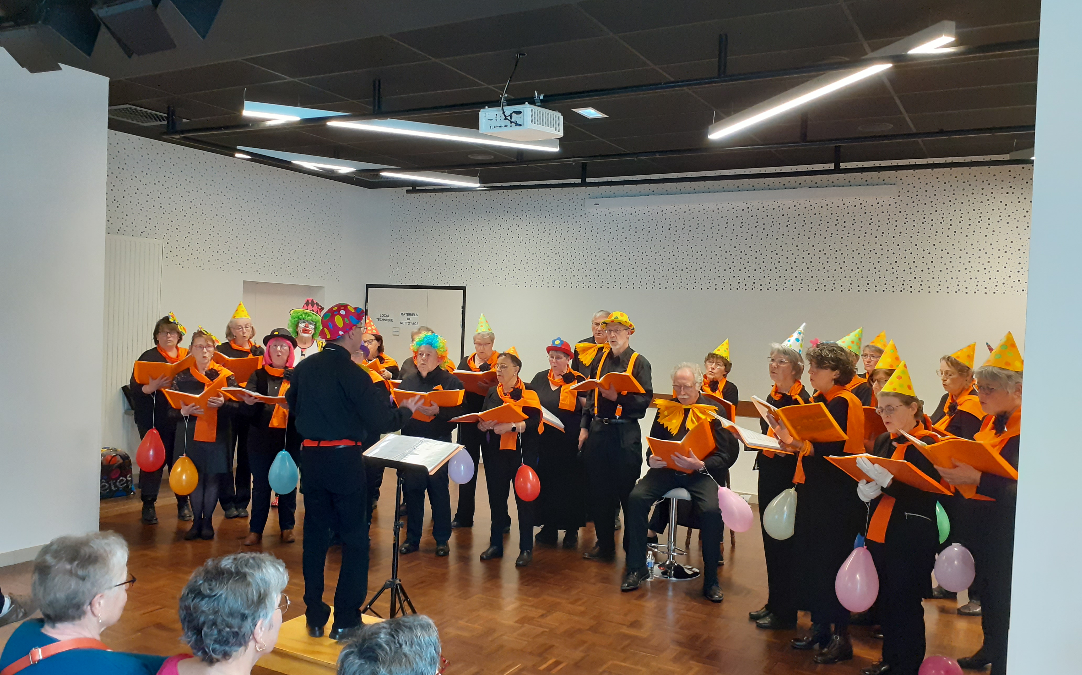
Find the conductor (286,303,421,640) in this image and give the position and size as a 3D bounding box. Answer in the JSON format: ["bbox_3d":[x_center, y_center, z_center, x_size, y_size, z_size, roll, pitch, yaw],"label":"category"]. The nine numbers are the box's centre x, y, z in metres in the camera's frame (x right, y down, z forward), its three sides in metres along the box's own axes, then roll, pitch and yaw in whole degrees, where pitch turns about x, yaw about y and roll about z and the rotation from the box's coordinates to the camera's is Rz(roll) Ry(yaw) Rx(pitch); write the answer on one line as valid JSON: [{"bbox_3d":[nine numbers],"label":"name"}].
[{"bbox_3d":[-0.976,0.639,4.430,0.520,1.710,0.540,3,2,27],"label":"conductor"}]

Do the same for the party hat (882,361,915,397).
[{"bbox_3d":[1.784,0.206,4.200,0.160,0.175,0.160,11,-5,-30],"label":"party hat"}]

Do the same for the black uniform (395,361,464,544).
[{"bbox_3d":[-0.813,0.868,6.280,0.500,1.340,0.330,2,1,12],"label":"black uniform"}]

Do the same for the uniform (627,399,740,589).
[{"bbox_3d":[0.989,1.027,5.780,0.640,1.200,0.620,2,1,16],"label":"uniform"}]

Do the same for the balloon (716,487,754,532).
[{"bbox_3d":[1.276,1.141,5.600,0.210,0.325,0.210,-30,0,11],"label":"balloon"}]

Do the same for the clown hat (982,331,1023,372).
[{"bbox_3d":[2.232,0.072,4.080,0.190,0.185,0.190,8,-7,0],"label":"clown hat"}]

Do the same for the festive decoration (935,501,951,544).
[{"bbox_3d":[2.518,1.171,5.400,0.205,0.310,0.205,3,1,25],"label":"festive decoration"}]

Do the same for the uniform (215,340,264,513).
[{"bbox_3d":[-2.581,0.757,7.200,0.440,1.460,0.320,1,1,-25],"label":"uniform"}]

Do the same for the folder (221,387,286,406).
[{"bbox_3d":[-2.086,0.457,6.240,0.480,0.050,0.310,5,-18,5],"label":"folder"}]

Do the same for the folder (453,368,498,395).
[{"bbox_3d":[-0.447,0.356,6.790,0.460,0.070,0.310,-8,-36,0],"label":"folder"}]

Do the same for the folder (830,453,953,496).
[{"bbox_3d":[1.579,0.619,3.851,0.310,0.050,0.480,33,-18,-21],"label":"folder"}]

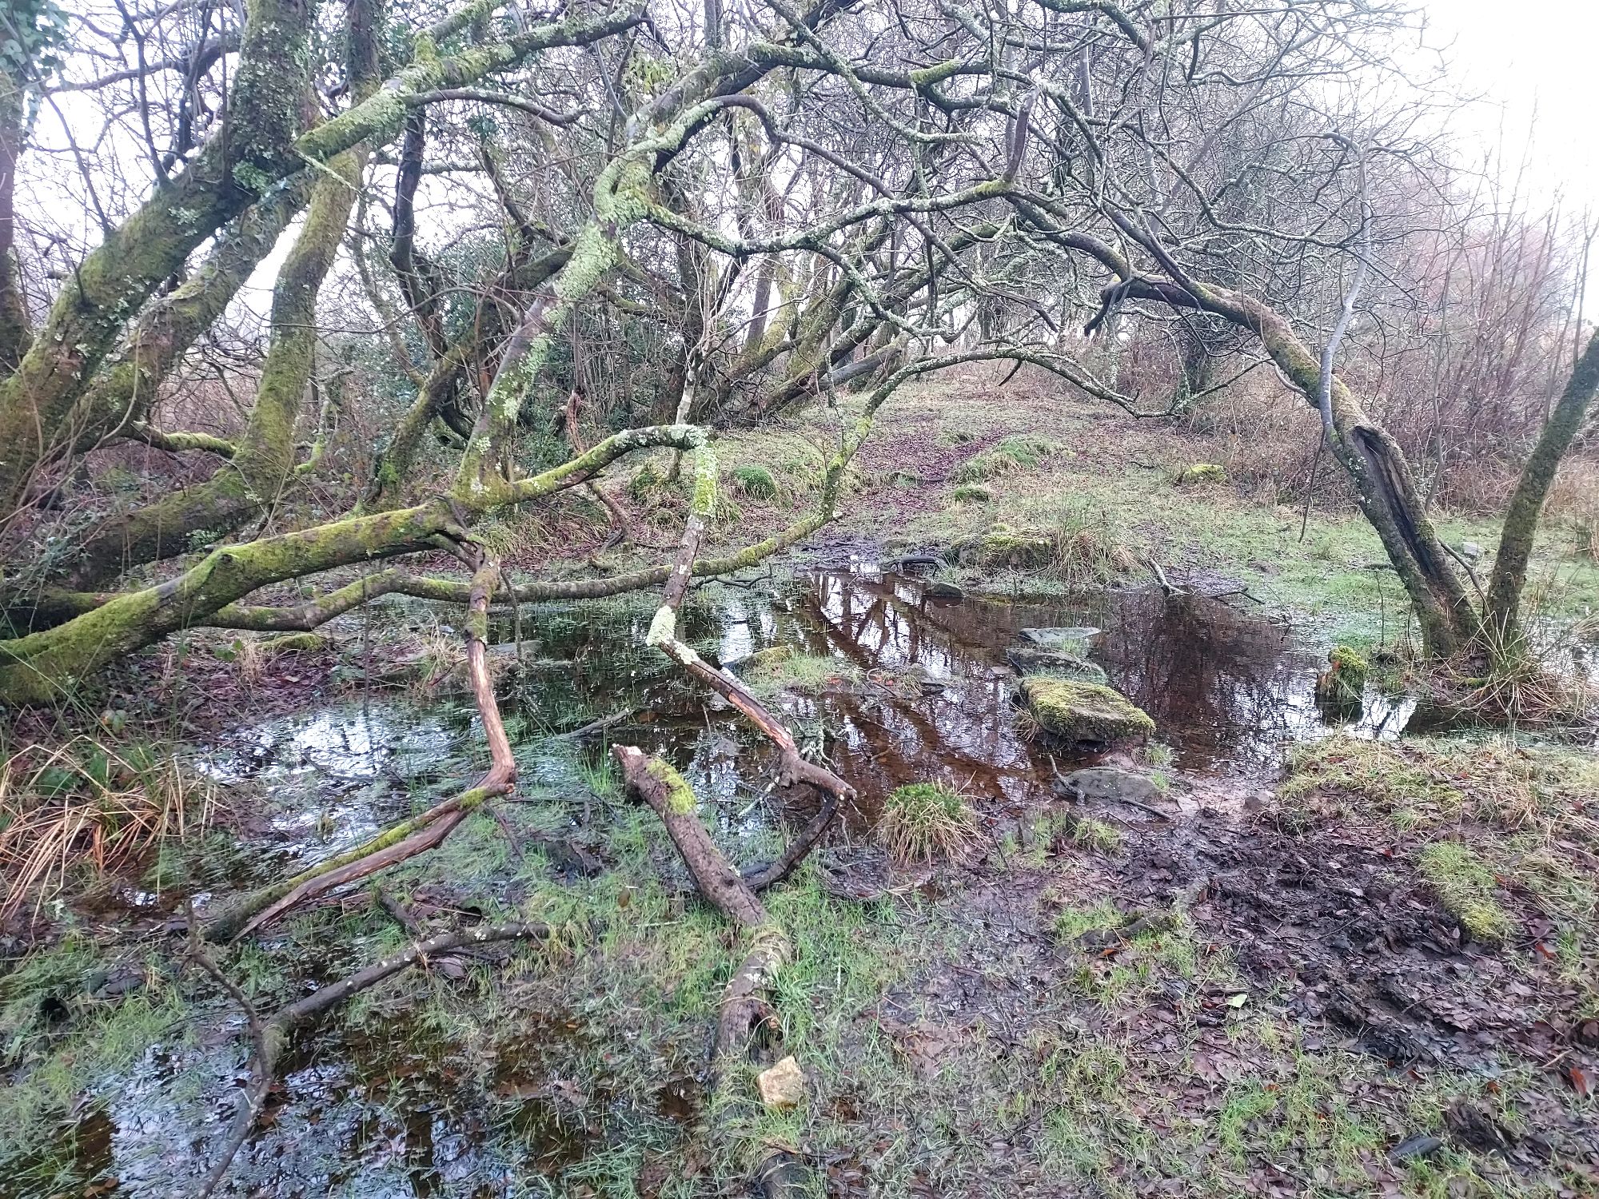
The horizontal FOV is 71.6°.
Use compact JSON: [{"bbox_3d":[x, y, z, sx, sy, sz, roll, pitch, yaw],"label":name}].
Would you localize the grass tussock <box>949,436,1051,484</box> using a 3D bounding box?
[{"bbox_3d":[2.511,-1.742,13.800,1.150,0.450,0.850,0,10,0],"label":"grass tussock"}]

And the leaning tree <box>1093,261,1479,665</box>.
[{"bbox_3d":[2.648,-0.719,6.050,2.100,2.000,0.800,0,10,0],"label":"leaning tree"}]

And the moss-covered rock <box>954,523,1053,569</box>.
[{"bbox_3d":[1.529,-0.407,8.300,0.720,0.260,0.500,0,12,0],"label":"moss-covered rock"}]

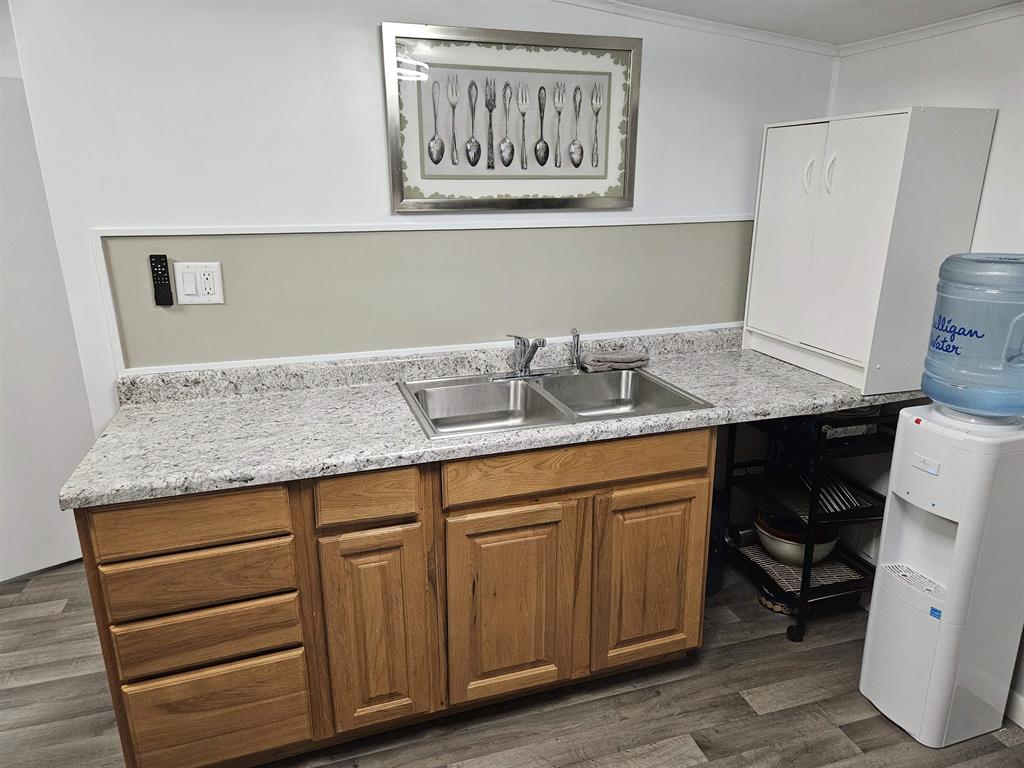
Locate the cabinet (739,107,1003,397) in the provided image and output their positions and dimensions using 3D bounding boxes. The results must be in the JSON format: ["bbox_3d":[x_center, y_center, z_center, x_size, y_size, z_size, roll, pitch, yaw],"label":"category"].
[{"bbox_3d":[1.132,-0.456,2.283,0.315,0.815,0.603,-6,18,-18],"label":"cabinet"}]

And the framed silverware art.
[{"bbox_3d":[0.026,-0.814,2.132,0.824,0.524,0.026,-6,18,-18],"label":"framed silverware art"}]

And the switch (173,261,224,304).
[{"bbox_3d":[-0.908,-0.292,1.978,0.124,0.121,0.010,-6,18,-18],"label":"switch"}]

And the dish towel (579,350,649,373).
[{"bbox_3d":[0.359,-0.087,2.382,0.230,0.050,0.120,-6,18,-18],"label":"dish towel"}]

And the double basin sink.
[{"bbox_3d":[0.112,0.110,2.107,0.838,0.165,0.490,-6,18,-18],"label":"double basin sink"}]

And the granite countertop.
[{"bbox_3d":[0.107,0.050,2.088,2.440,0.046,0.635,-6,18,-18],"label":"granite countertop"}]

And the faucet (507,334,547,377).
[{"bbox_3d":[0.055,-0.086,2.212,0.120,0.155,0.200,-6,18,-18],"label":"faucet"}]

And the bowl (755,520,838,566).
[{"bbox_3d":[1.061,0.589,2.569,0.300,0.142,0.300,0,17,0],"label":"bowl"}]

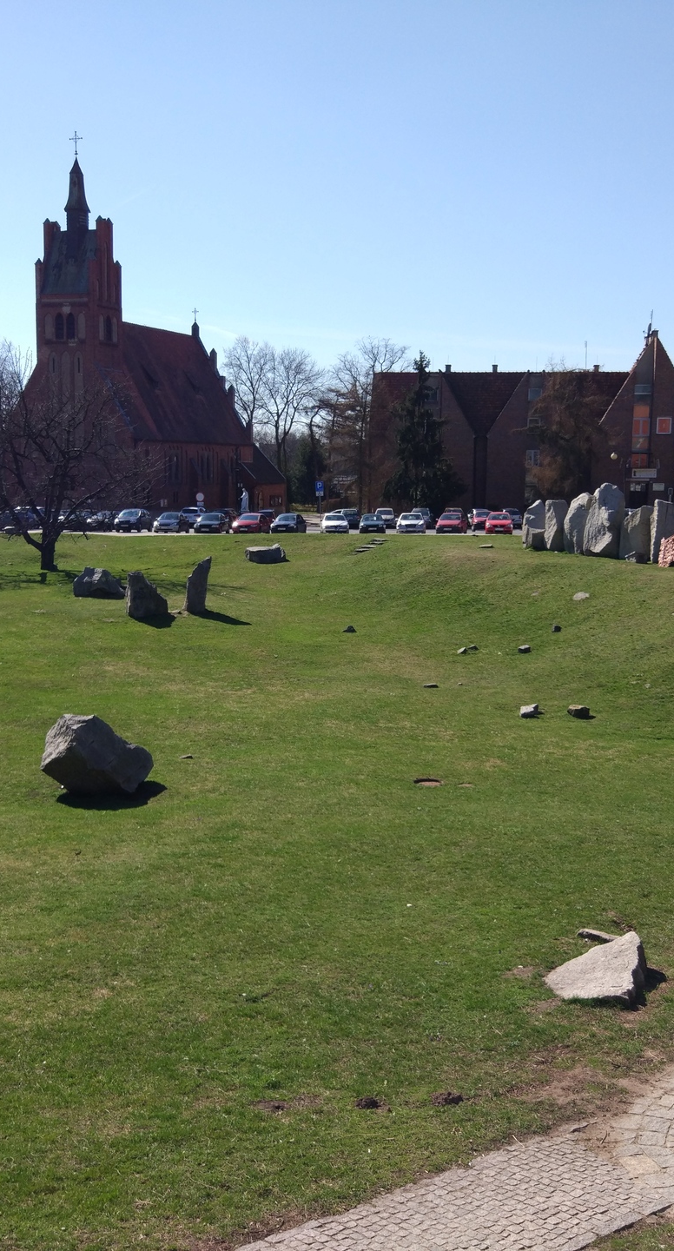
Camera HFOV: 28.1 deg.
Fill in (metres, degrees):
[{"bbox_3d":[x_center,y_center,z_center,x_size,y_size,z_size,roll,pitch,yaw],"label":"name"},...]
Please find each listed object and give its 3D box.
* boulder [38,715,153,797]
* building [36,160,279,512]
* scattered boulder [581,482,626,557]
[{"bbox_3d":[-3.978,2.049,22.364,1.820,1.220,1.350,0,7,-10],"label":"boulder"},{"bbox_3d":[-15.527,-22.650,113.516,12.852,26.826,27.336,3,7,19],"label":"building"},{"bbox_3d":[12.118,-4.784,60.865,1.950,3.250,1.600,2,7,11],"label":"scattered boulder"}]

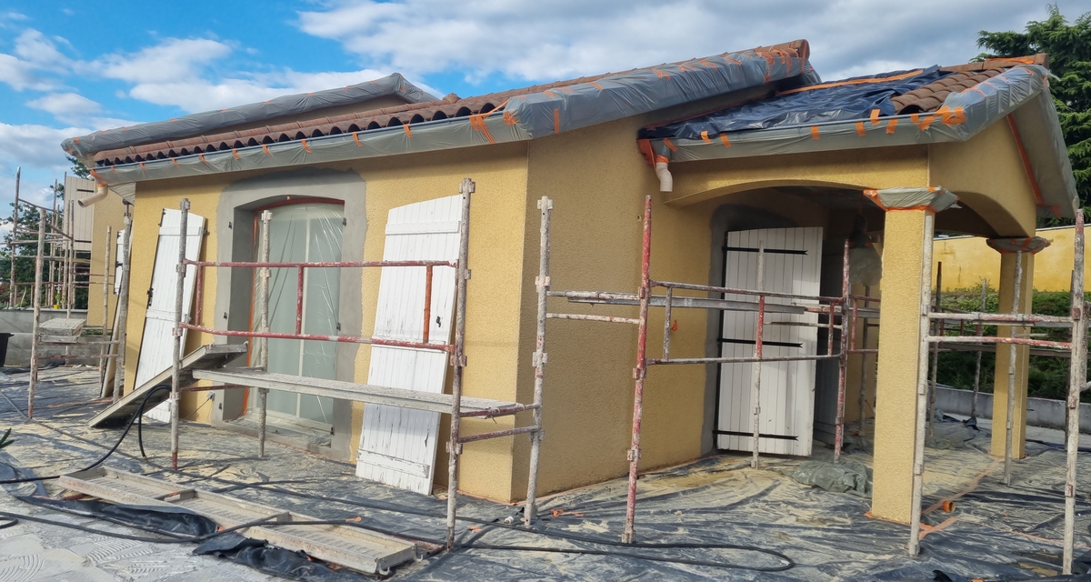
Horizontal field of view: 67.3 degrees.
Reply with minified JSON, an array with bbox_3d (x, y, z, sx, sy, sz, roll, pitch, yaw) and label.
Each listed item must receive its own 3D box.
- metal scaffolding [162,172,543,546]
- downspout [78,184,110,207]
[{"bbox_3d":[-1.434,0.393,5.851,2.911,2.134,0.820,3,0,36],"label":"metal scaffolding"},{"bbox_3d":[-5.235,-1.103,9.502,0.110,0.260,0.300,3,0,39],"label":"downspout"}]

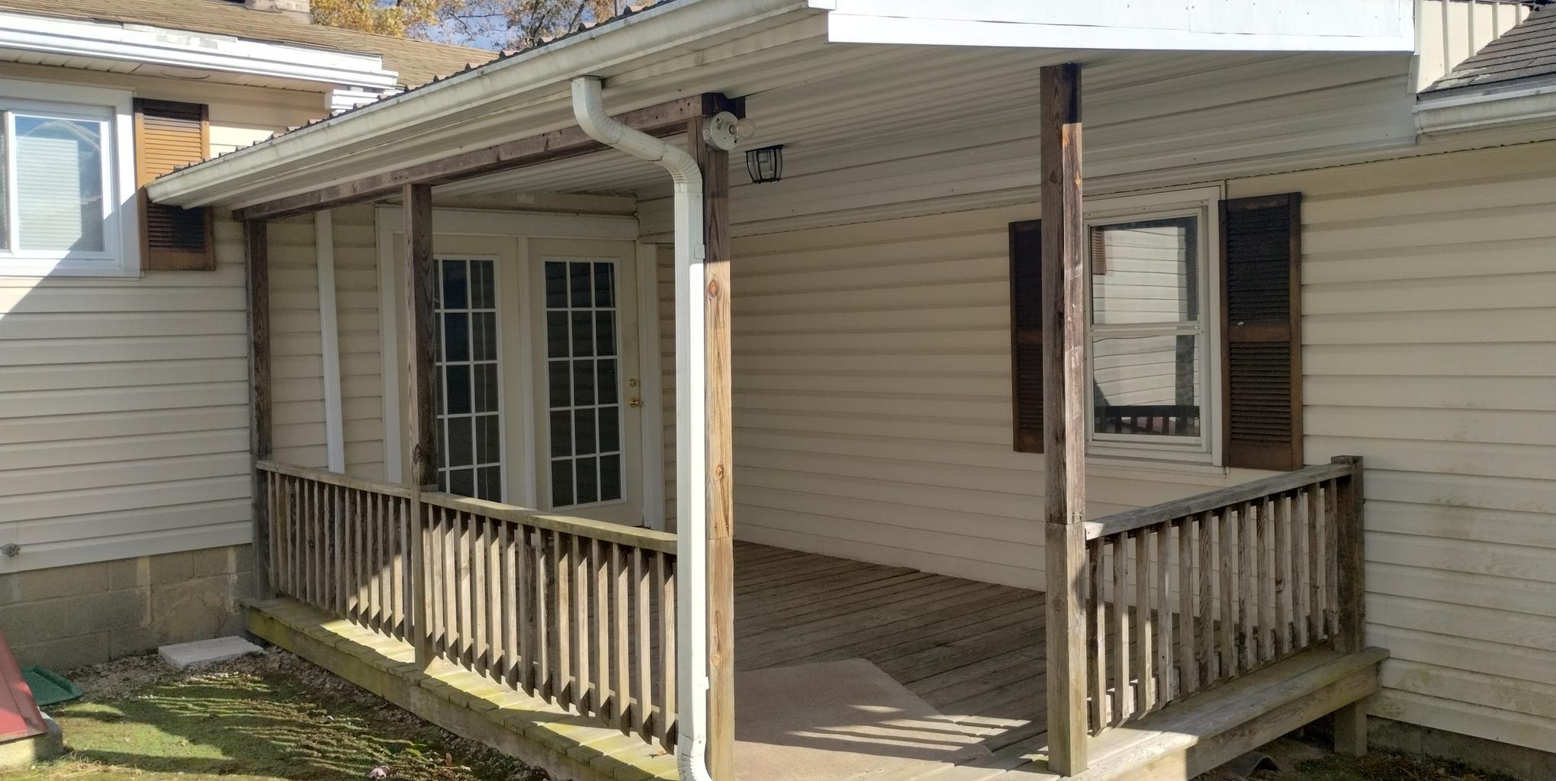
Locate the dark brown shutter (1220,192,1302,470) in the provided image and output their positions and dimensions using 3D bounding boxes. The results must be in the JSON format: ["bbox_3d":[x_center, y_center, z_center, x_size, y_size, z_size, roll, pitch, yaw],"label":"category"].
[{"bbox_3d":[2.150,-0.256,5.635,0.040,1.210,0.375,-4,4,-41],"label":"dark brown shutter"}]

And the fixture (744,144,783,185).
[{"bbox_3d":[-0.068,-1.096,6.109,0.175,0.180,0.175,-4,4,-41],"label":"fixture"}]

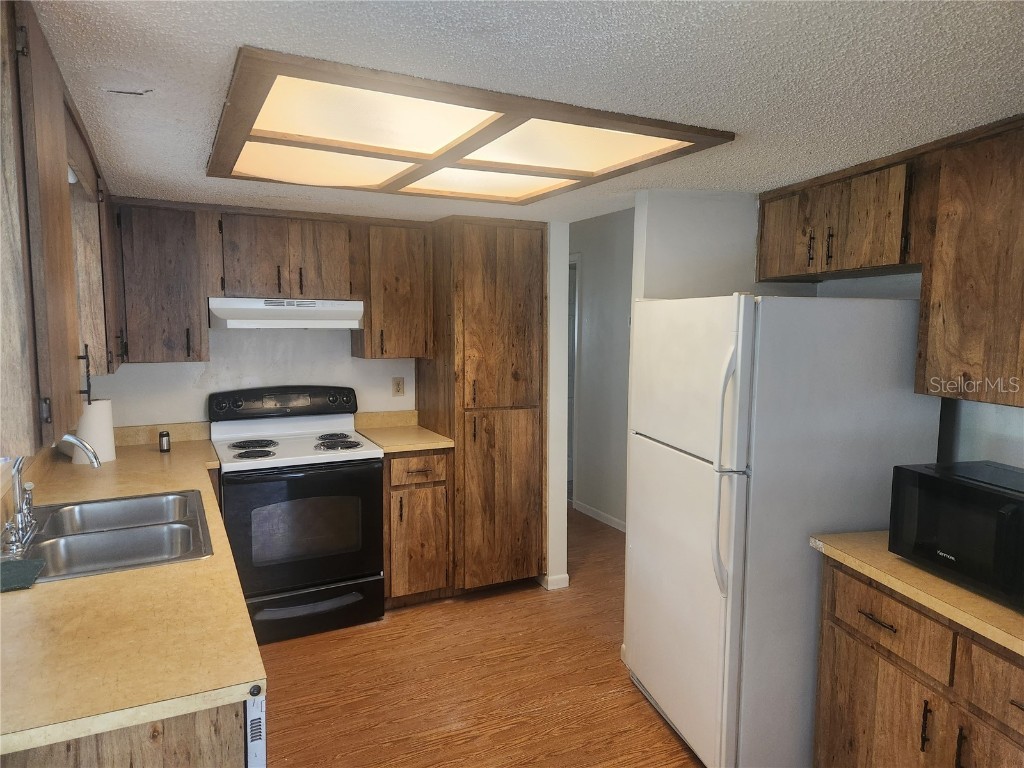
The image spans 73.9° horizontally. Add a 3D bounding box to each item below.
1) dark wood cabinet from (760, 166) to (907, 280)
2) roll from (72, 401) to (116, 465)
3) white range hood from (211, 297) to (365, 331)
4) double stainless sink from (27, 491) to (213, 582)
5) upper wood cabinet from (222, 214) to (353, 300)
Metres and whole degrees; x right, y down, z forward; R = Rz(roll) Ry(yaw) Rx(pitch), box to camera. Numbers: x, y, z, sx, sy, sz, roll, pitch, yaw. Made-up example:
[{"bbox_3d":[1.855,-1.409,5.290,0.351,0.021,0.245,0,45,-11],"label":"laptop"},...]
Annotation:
[{"bbox_3d":[1.346,-0.603,2.669,0.308,0.351,0.893,-1,6,-12],"label":"dark wood cabinet"},{"bbox_3d":[-1.948,0.217,3.176,0.155,0.285,0.160,-2,6,-27],"label":"roll"},{"bbox_3d":[-1.239,-0.381,3.696,0.760,0.153,0.444,-2,6,-27],"label":"white range hood"},{"bbox_3d":[-1.279,0.546,2.169,0.560,0.180,0.834,-2,6,-27],"label":"double stainless sink"},{"bbox_3d":[-1.234,-0.680,3.735,0.690,0.435,0.325,-2,6,-27],"label":"upper wood cabinet"}]

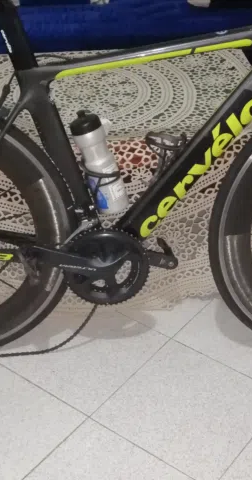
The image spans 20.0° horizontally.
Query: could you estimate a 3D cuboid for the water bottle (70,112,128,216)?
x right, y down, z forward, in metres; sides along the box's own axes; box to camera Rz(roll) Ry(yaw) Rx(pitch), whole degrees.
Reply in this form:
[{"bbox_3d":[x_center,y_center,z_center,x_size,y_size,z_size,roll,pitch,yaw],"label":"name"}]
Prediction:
[{"bbox_3d":[-0.064,-0.180,1.638,0.074,0.241,0.074,-14,24,6],"label":"water bottle"}]

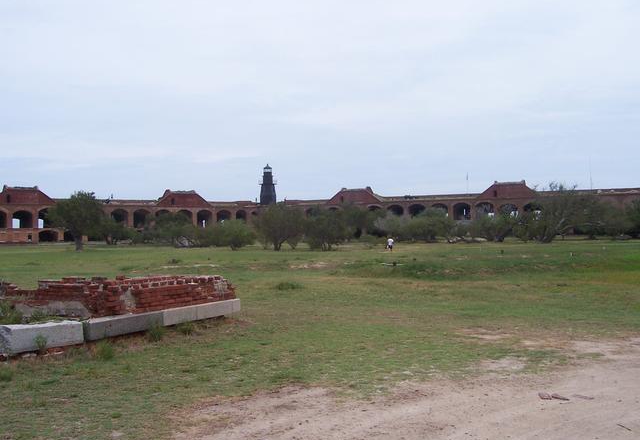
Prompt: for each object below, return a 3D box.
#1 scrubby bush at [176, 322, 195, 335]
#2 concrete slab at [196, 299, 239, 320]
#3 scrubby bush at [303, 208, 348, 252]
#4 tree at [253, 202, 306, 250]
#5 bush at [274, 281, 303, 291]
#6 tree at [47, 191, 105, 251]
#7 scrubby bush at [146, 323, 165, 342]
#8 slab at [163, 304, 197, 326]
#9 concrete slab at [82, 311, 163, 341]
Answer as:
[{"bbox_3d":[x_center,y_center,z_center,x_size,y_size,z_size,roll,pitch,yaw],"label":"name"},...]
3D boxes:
[{"bbox_3d":[-2.213,1.760,10.950,0.290,0.185,0.250,0,-2,0],"label":"scrubby bush"},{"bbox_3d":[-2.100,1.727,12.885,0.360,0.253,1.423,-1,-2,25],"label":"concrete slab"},{"bbox_3d":[0.703,1.143,78.000,5.273,4.980,5.010,0,-2,0],"label":"scrubby bush"},{"bbox_3d":[-4.805,0.791,78.000,5.742,5.684,5.455,0,-2,0],"label":"tree"},{"bbox_3d":[-0.951,1.954,20.100,0.840,0.260,0.700,0,-2,0],"label":"bush"},{"bbox_3d":[-28.652,0.117,78.000,6.797,7.148,6.457,0,-2,0],"label":"tree"},{"bbox_3d":[-2.509,1.697,10.150,0.260,0.270,0.250,0,-2,0],"label":"scrubby bush"},{"bbox_3d":[-2.607,1.699,11.802,0.360,0.253,0.983,-1,-2,25],"label":"slab"},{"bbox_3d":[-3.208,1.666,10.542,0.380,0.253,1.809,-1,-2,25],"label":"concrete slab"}]

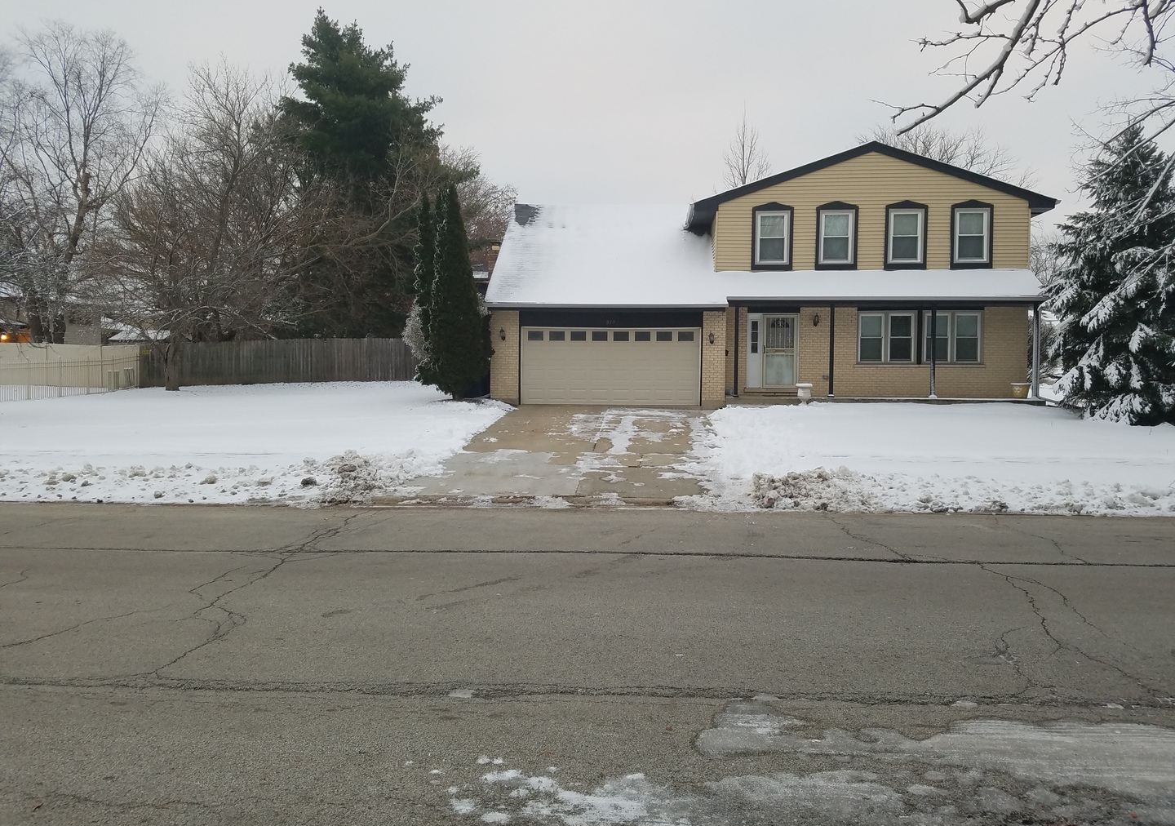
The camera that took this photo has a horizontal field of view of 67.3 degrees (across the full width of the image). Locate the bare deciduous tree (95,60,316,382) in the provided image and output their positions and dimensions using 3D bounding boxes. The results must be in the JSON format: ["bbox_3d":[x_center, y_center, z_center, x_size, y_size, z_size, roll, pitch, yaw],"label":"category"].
[{"bbox_3d":[-13.978,-6.844,32.274,7.900,12.090,7.500,1,2,5],"label":"bare deciduous tree"}]

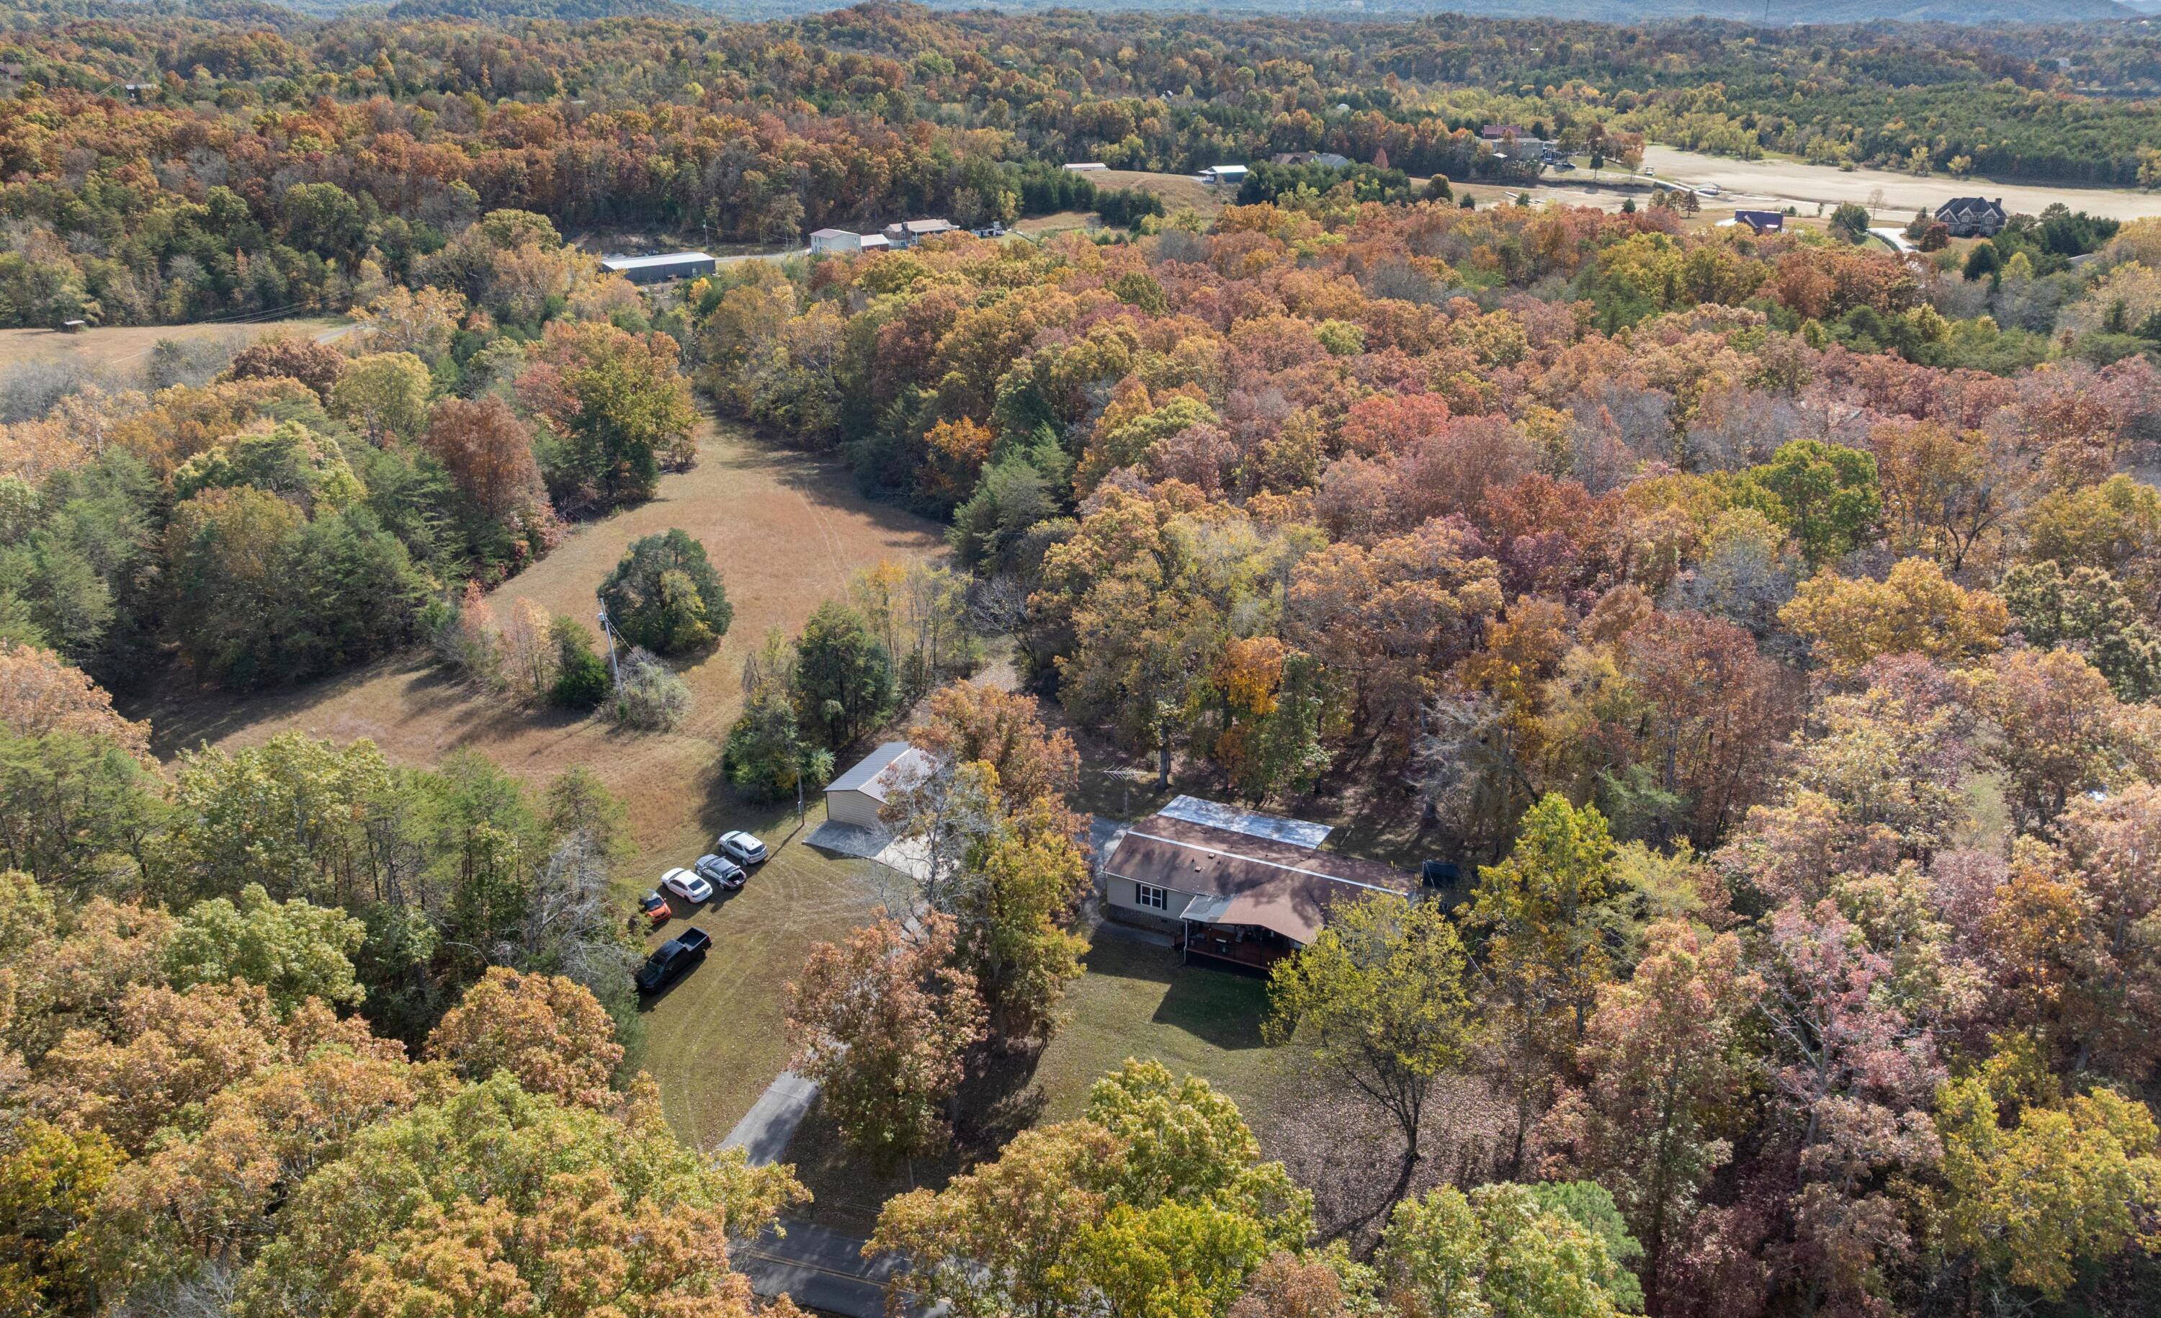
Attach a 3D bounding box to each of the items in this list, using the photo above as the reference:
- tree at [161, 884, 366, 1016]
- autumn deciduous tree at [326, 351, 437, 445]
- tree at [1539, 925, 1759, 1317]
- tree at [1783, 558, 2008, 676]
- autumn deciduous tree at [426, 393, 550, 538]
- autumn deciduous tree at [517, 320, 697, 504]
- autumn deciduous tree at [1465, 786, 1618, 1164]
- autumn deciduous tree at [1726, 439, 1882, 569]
[{"bbox_3d":[-46.265,21.112,86.162,10.500,17.500,10.500,0,24,0],"label":"tree"},{"bbox_3d":[-96.104,-33.974,207.076,13.300,16.420,13.300,0,24,0],"label":"autumn deciduous tree"},{"bbox_3d":[28.310,22.494,74.983,9.390,21.010,9.390,0,24,0],"label":"tree"},{"bbox_3d":[68.517,1.310,127.696,17.500,20.000,16.000,0,24,0],"label":"tree"},{"bbox_3d":[-71.324,-23.179,180.858,13.740,17.690,13.740,0,24,0],"label":"autumn deciduous tree"},{"bbox_3d":[-64.898,-35.197,206.894,23.500,21.980,21.000,0,24,0],"label":"autumn deciduous tree"},{"bbox_3d":[25.084,17.743,82.928,7.790,22.530,7.790,0,24,0],"label":"autumn deciduous tree"},{"bbox_3d":[77.352,-13.764,161.661,15.000,20.000,14.000,0,24,0],"label":"autumn deciduous tree"}]

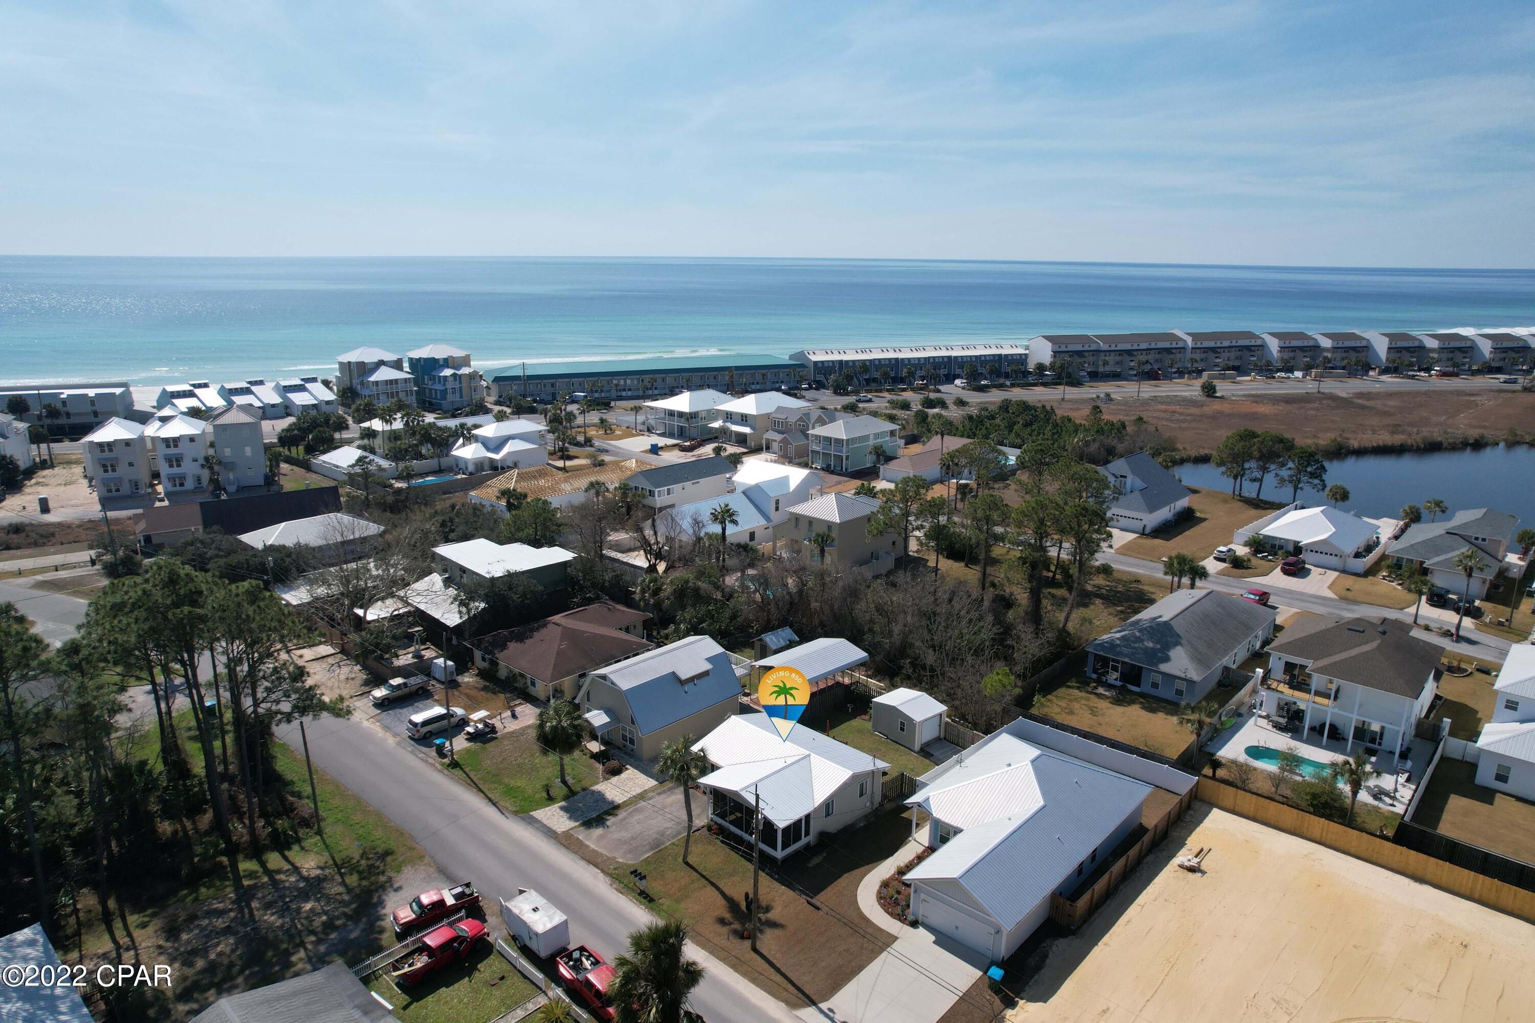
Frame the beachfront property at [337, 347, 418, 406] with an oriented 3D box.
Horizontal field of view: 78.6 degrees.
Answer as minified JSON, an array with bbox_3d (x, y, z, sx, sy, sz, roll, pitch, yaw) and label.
[{"bbox_3d":[-106.370,-36.660,257.720,15.200,15.200,26.500,-12,20,-38],"label":"beachfront property"}]

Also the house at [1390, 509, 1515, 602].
[{"bbox_3d":[91.722,4.011,125.871,11.806,8.040,22.186,14,20,41],"label":"house"}]

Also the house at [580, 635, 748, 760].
[{"bbox_3d":[-9.720,15.801,83.052,9.100,6.500,12.700,15,21,42],"label":"house"}]

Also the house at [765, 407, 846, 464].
[{"bbox_3d":[8.605,-16.912,190.811,8.222,9.147,20.149,13,20,38],"label":"house"}]

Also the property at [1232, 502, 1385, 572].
[{"bbox_3d":[80.661,2.644,137.130,12.000,5.900,19.000,14,20,41],"label":"property"}]

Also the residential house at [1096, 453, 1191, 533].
[{"bbox_3d":[59.227,-3.926,153.230,14.500,8.700,19.000,14,20,40],"label":"residential house"}]

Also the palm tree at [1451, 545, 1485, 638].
[{"bbox_3d":[75.812,9.094,102.400,4.000,10.300,4.000,14,20,41],"label":"palm tree"}]

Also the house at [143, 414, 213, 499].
[{"bbox_3d":[-104.104,-11.037,167.199,8.050,12.200,12.500,-7,17,-24],"label":"house"}]

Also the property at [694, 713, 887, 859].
[{"bbox_3d":[0.632,19.854,71.616,12.620,4.478,11.602,14,20,41],"label":"property"}]

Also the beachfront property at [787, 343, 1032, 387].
[{"bbox_3d":[45.616,-46.467,296.058,76.091,11.300,17.000,-5,16,-20],"label":"beachfront property"}]

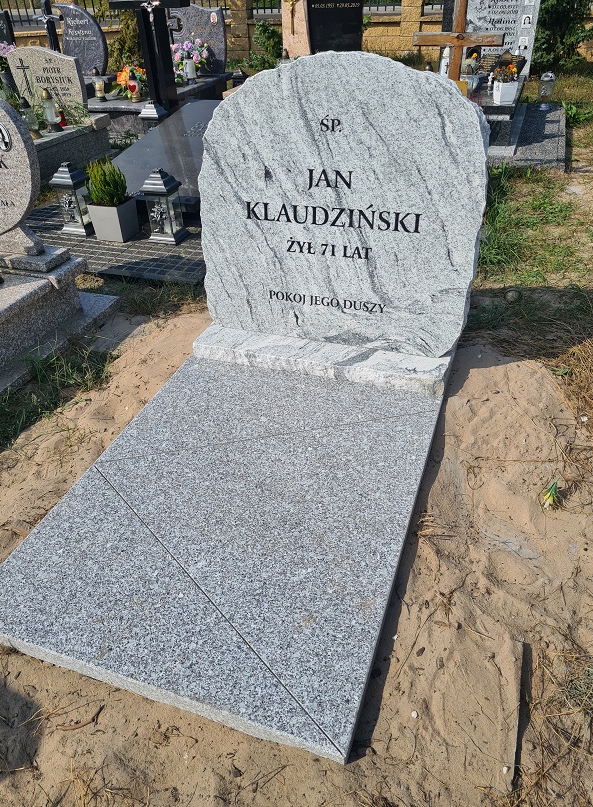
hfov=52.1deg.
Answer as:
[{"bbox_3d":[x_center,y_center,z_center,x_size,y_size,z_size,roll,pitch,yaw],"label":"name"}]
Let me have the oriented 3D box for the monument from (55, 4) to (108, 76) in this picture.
[{"bbox_3d":[-2.452,-4.185,6.997,0.620,0.720,0.082,10,37,17],"label":"monument"}]

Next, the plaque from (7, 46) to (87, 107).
[{"bbox_3d":[-2.257,-2.969,5.505,0.725,0.474,0.076,10,37,17],"label":"plaque"}]

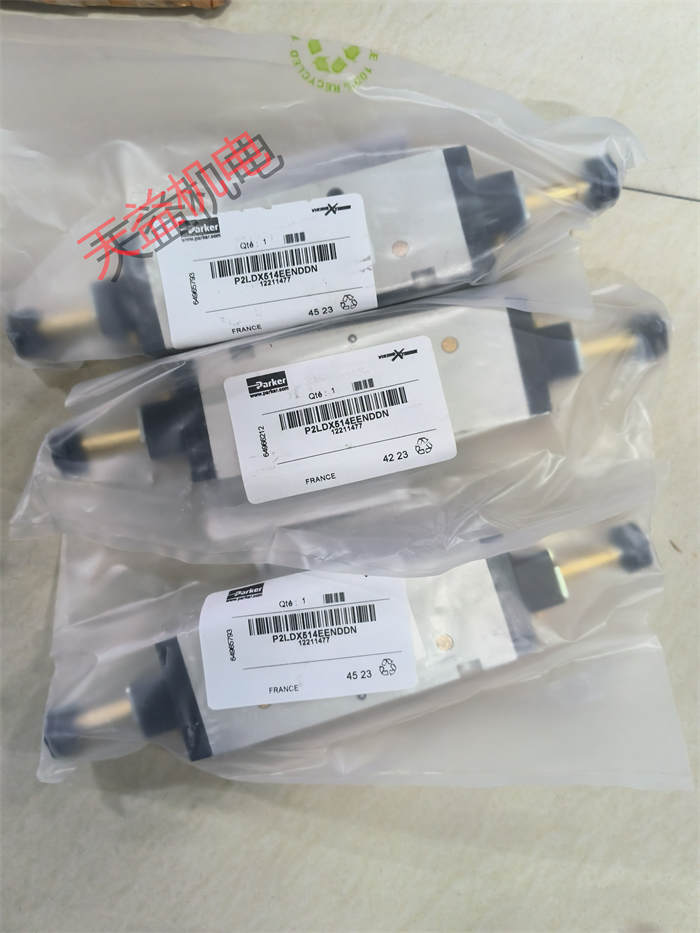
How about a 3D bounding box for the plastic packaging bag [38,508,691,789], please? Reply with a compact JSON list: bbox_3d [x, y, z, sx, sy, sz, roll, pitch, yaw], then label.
[{"bbox_3d":[0.008,0.079,0.313,0.299,0.047,0.132,0,87,-1],"label":"plastic packaging bag"}]

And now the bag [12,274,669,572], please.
[{"bbox_3d":[-0.003,-0.009,0.289,0.273,0.036,0.112,-7,89,0],"label":"bag"}]

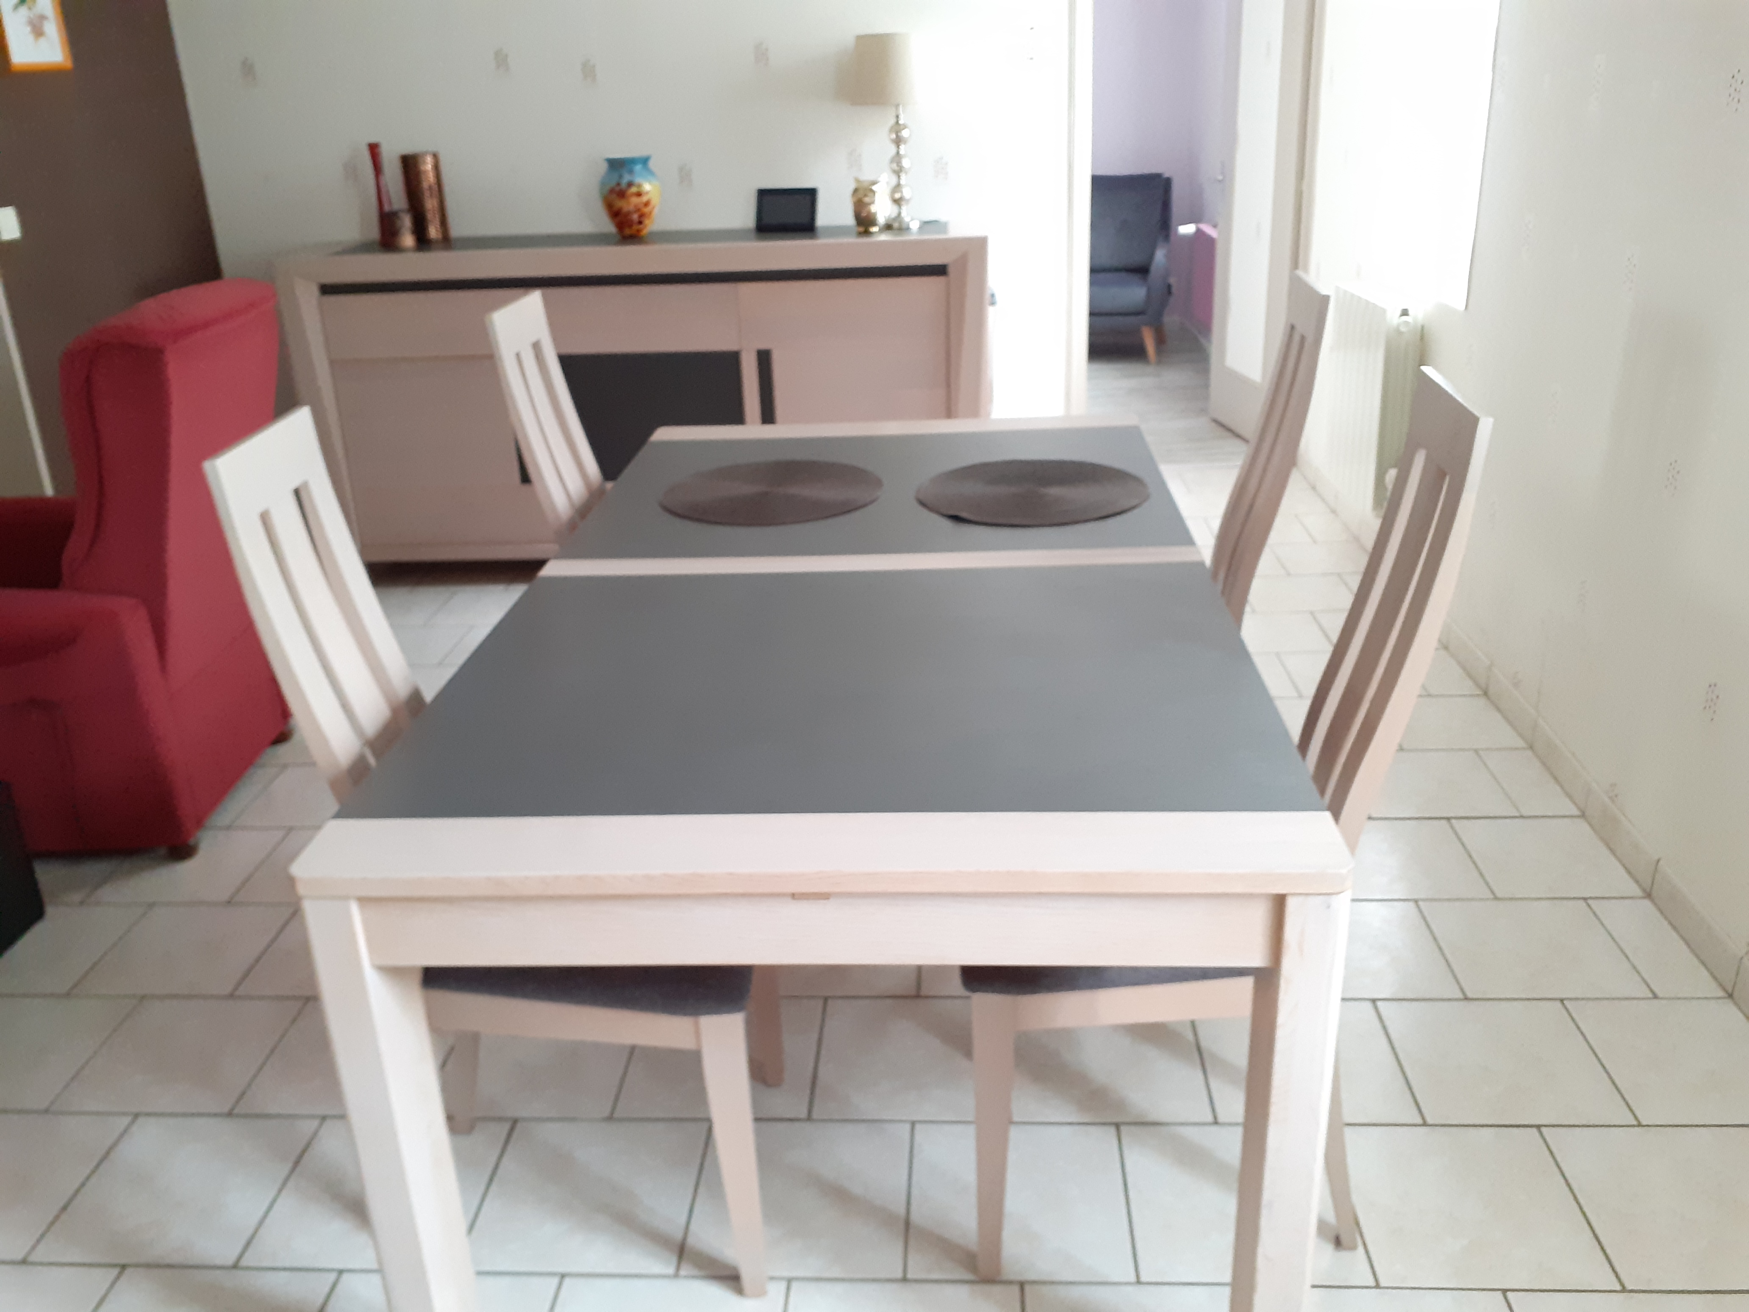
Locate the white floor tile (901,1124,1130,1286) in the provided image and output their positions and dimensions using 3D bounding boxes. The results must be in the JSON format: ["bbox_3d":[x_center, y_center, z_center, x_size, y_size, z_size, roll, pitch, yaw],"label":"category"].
[{"bbox_3d":[0.197,0.741,1.881,0.297,0.010,0.293,-1,23,4],"label":"white floor tile"}]

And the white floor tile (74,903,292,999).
[{"bbox_3d":[-1.272,0.548,2.538,0.297,0.010,0.284,-1,24,4],"label":"white floor tile"}]

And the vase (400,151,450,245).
[{"bbox_3d":[-1.378,-1.407,4.191,0.120,0.260,0.120,-1,23,4],"label":"vase"}]

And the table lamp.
[{"bbox_3d":[0.031,-1.502,3.926,0.201,0.527,0.201,0,24,5],"label":"table lamp"}]

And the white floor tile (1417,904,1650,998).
[{"bbox_3d":[1.137,0.510,2.365,0.297,0.010,0.284,-1,24,4],"label":"white floor tile"}]

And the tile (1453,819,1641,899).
[{"bbox_3d":[1.305,0.391,2.618,0.297,0.010,0.284,-1,24,4],"label":"tile"}]

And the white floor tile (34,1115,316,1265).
[{"bbox_3d":[-1.005,0.777,1.990,0.297,0.010,0.284,-1,24,4],"label":"white floor tile"}]

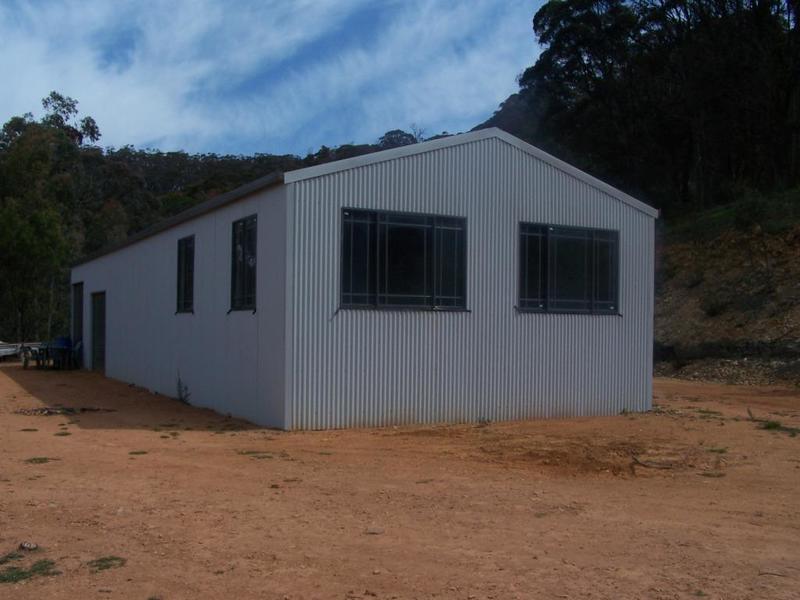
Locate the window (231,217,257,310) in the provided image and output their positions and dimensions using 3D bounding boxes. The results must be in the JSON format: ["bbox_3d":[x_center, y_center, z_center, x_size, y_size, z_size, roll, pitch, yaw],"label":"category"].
[{"bbox_3d":[-2.429,-0.560,13.788,0.100,1.434,1.116,2,-2,-30],"label":"window"}]

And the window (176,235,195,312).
[{"bbox_3d":[-4.011,-0.468,16.542,0.100,1.418,1.084,2,-2,-30],"label":"window"}]

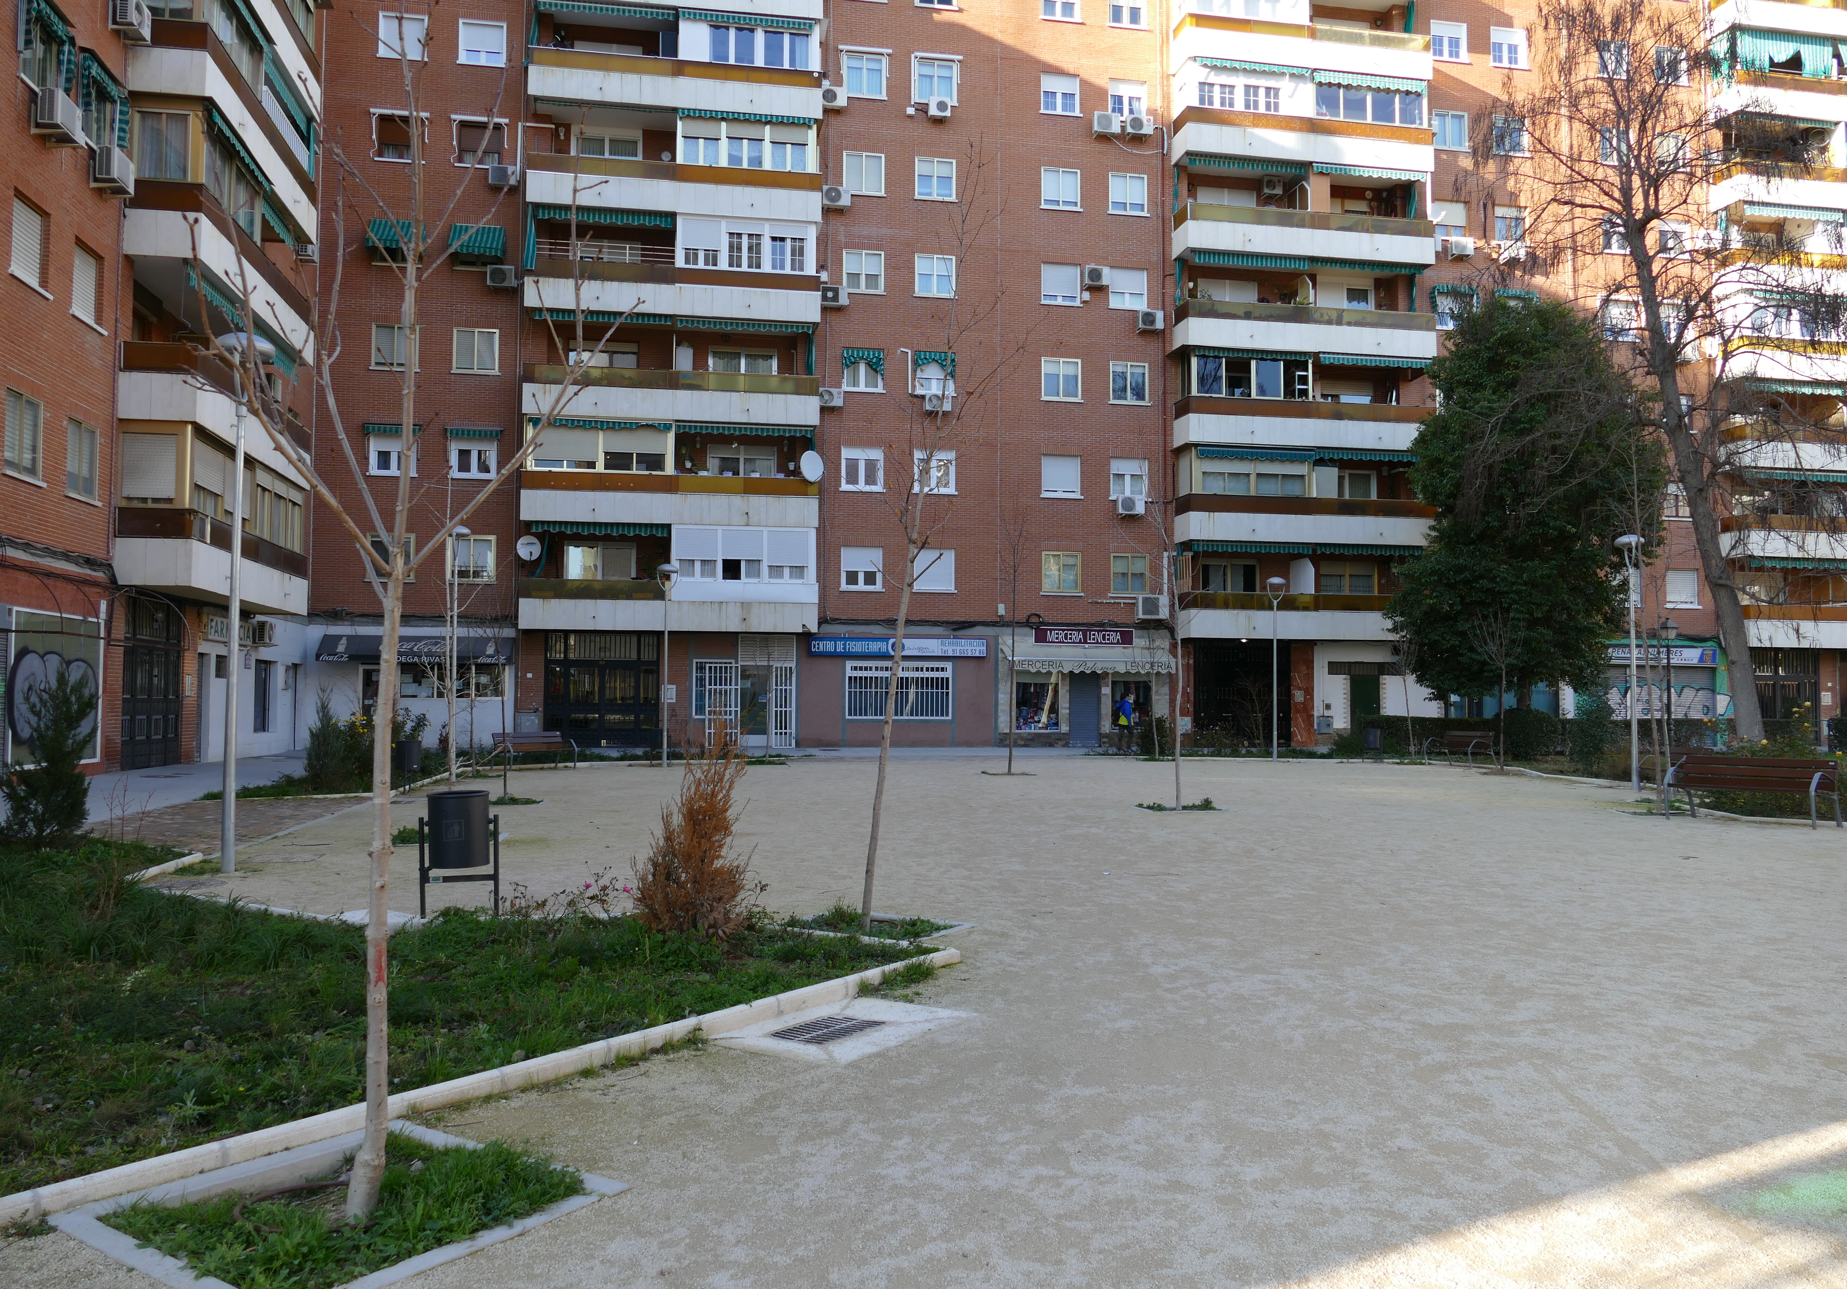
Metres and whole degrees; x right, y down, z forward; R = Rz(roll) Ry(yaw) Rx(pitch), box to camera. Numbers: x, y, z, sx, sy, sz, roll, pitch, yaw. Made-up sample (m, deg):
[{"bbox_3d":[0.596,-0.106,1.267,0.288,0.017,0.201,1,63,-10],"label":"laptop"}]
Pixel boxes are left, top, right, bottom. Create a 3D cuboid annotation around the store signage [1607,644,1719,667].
[{"bbox_3d":[23.673,0.398,43.111,4.150,0.640,0.150,1,-3,-11],"label":"store signage"}]

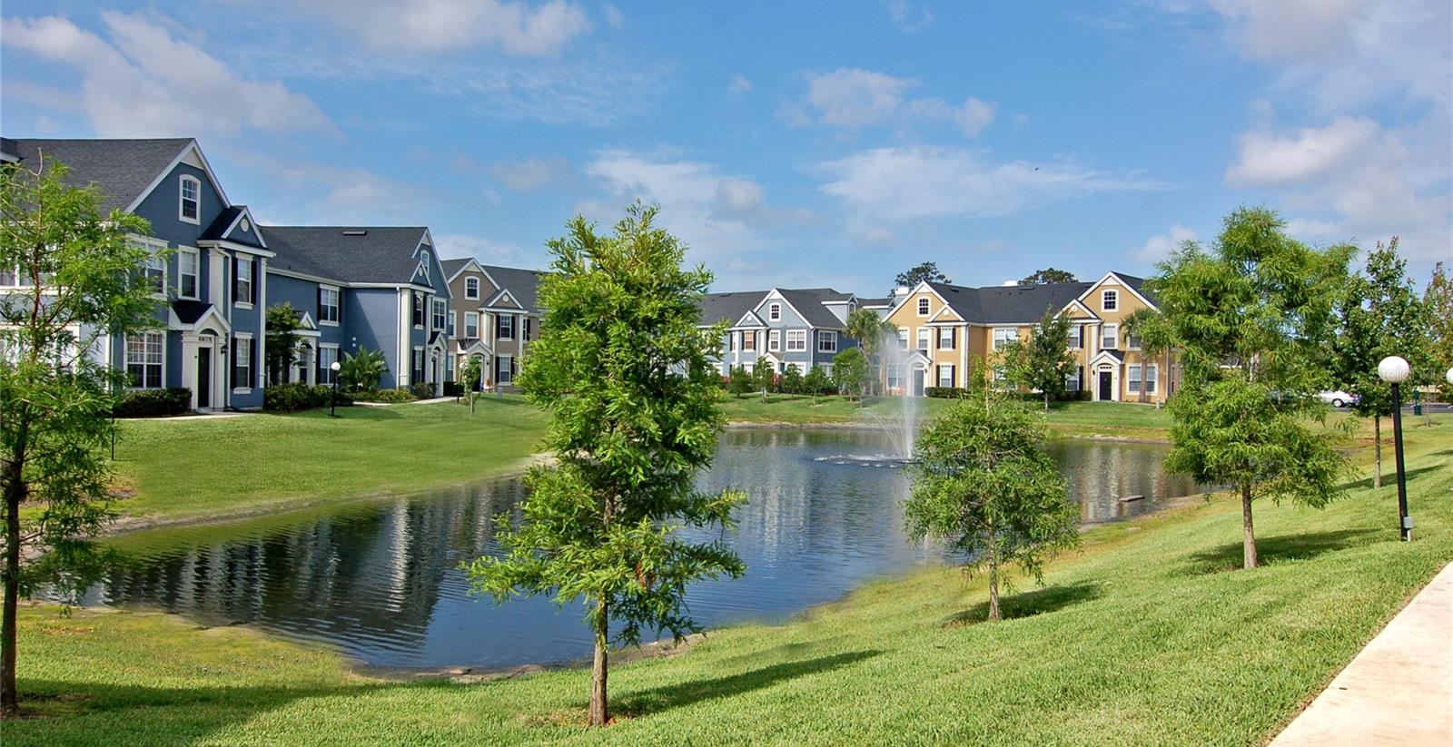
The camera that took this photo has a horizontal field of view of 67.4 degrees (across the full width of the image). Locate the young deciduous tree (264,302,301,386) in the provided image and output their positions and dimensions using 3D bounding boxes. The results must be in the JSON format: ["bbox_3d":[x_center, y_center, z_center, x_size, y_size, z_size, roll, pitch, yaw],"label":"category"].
[{"bbox_3d":[-17.680,-0.809,43.300,1.750,3.990,1.750,1,0,4],"label":"young deciduous tree"}]

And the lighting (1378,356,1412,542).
[{"bbox_3d":[7.597,0.846,12.297,0.310,2.080,0.310,-4,-3,40],"label":"lighting"}]

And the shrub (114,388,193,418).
[{"bbox_3d":[-17.580,0.885,33.400,1.050,0.900,2.800,1,0,4],"label":"shrub"}]

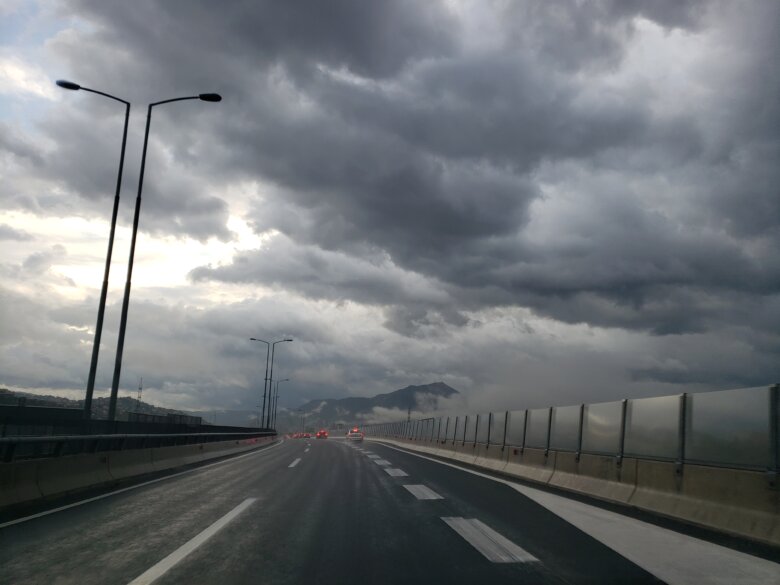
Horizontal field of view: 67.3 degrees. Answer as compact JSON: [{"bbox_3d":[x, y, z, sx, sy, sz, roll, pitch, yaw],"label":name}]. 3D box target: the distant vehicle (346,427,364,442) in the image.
[{"bbox_3d":[-4.127,17.233,70.676,1.820,1.540,4.400,2,-13,-8],"label":"distant vehicle"}]

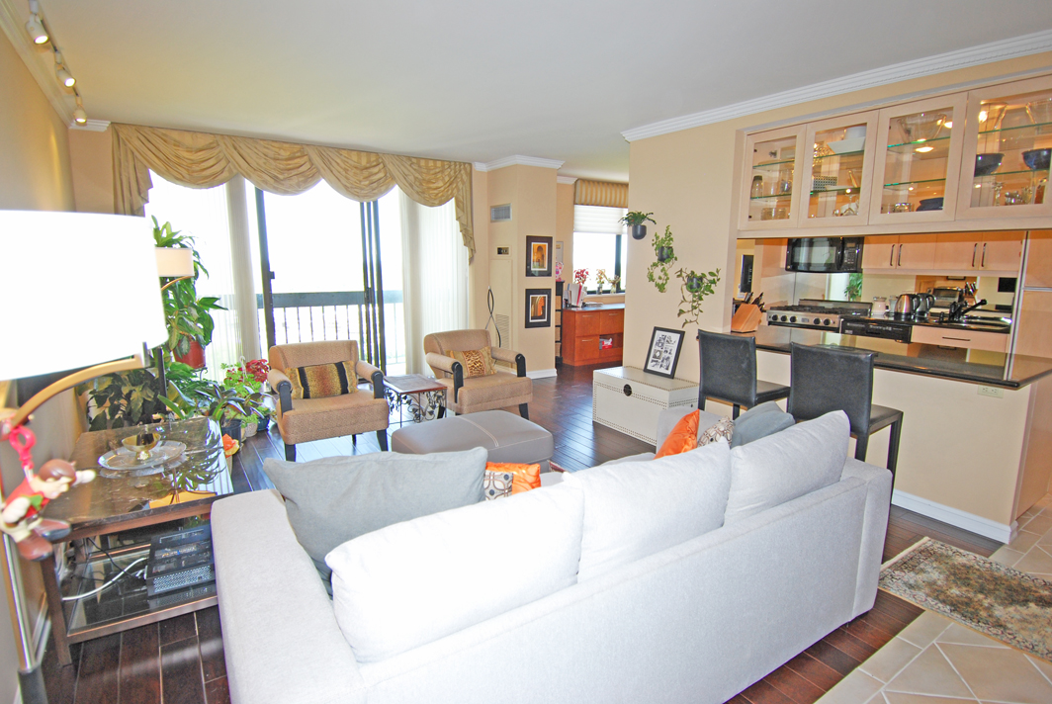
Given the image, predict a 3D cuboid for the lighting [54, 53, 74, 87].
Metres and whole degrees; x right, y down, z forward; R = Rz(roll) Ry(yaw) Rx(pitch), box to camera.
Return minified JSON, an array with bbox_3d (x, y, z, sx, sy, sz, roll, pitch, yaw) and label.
[{"bbox_3d":[-2.388,-1.463,2.729,0.110,0.175,0.075,5,12,22],"label":"lighting"}]

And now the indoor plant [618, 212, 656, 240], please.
[{"bbox_3d":[1.005,-1.139,4.757,0.230,0.260,0.280,-7,13,-34],"label":"indoor plant"}]

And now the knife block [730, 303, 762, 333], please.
[{"bbox_3d":[1.797,-0.291,4.297,0.255,0.235,0.125,-6,12,-31],"label":"knife block"}]

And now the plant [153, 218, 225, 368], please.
[{"bbox_3d":[-2.900,-0.473,4.451,0.620,1.270,0.580,-7,13,-34],"label":"plant"}]

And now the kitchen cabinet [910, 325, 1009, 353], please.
[{"bbox_3d":[3.910,0.274,4.734,0.600,0.890,0.665,-7,13,-34],"label":"kitchen cabinet"}]

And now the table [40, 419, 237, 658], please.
[{"bbox_3d":[-1.863,0.791,2.624,0.630,0.535,1.310,-7,13,-34],"label":"table"}]

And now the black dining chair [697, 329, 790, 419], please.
[{"bbox_3d":[1.501,0.362,3.656,0.510,1.010,0.430,-8,13,-36],"label":"black dining chair"}]

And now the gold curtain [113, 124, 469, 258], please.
[{"bbox_3d":[-1.987,-1.490,5.330,3.365,1.101,0.170,-7,13,-34],"label":"gold curtain"}]

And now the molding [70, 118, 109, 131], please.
[{"bbox_3d":[-3.637,-1.890,4.388,0.270,0.090,0.085,-7,13,-34],"label":"molding"}]

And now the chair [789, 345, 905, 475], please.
[{"bbox_3d":[1.886,0.457,3.139,0.510,1.010,0.430,-7,13,-34],"label":"chair"}]

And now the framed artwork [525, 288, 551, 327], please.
[{"bbox_3d":[0.166,-0.537,6.448,0.405,0.485,0.030,-7,13,-34],"label":"framed artwork"}]

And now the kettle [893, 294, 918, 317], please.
[{"bbox_3d":[3.648,-0.426,5.040,0.160,0.250,0.220,-7,13,-34],"label":"kettle"}]

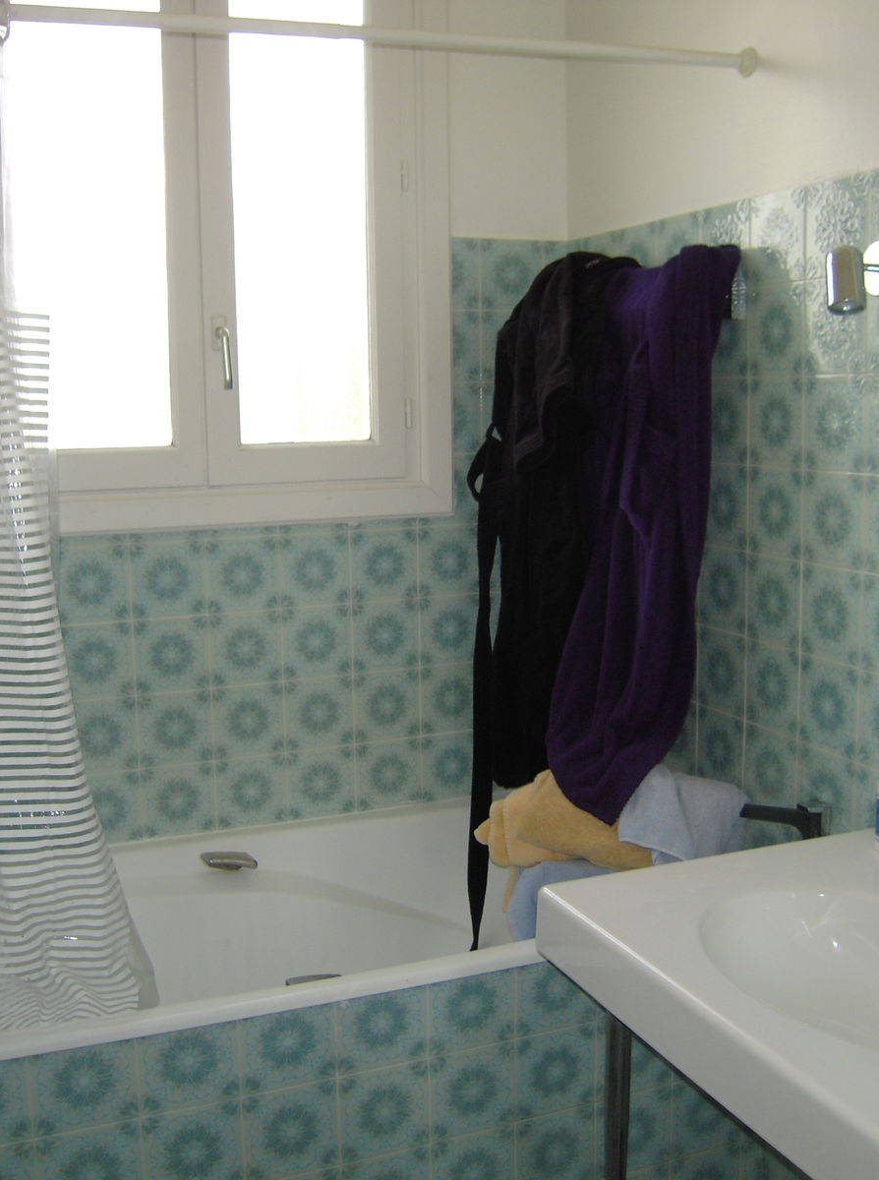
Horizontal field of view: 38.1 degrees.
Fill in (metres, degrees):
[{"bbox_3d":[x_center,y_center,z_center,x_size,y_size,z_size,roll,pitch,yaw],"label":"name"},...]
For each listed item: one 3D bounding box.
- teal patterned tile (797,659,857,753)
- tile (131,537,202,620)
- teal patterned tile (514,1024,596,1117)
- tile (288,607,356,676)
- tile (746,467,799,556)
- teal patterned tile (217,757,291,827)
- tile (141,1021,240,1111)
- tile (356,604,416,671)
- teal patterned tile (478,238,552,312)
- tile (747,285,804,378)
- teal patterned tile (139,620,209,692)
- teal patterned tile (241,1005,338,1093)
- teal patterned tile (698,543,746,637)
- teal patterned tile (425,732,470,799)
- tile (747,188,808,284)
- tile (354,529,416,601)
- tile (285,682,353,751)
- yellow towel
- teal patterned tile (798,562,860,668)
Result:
[{"bbox_3d":[0.641,0.187,2.091,0.010,0.150,0.150,-4,9,-21],"label":"teal patterned tile"},{"bbox_3d":[-0.541,-0.021,2.541,0.149,0.151,0.010,-4,9,-21],"label":"tile"},{"bbox_3d":[0.193,0.809,2.136,0.149,0.151,0.010,-4,9,-21],"label":"teal patterned tile"},{"bbox_3d":[-0.251,0.109,2.646,0.148,0.148,0.010,-4,9,-21],"label":"tile"},{"bbox_3d":[0.568,-0.130,2.149,0.010,0.148,0.148,-4,9,-21],"label":"tile"},{"bbox_3d":[-0.392,0.422,2.662,0.149,0.148,0.010,-4,9,-21],"label":"teal patterned tile"},{"bbox_3d":[-0.369,0.694,1.863,0.150,0.140,0.010,-4,9,-21],"label":"tile"},{"bbox_3d":[-0.113,0.098,2.683,0.150,0.150,0.010,-4,9,-21],"label":"tile"},{"bbox_3d":[0.152,-0.663,2.683,0.150,0.150,0.010,-4,9,-21],"label":"teal patterned tile"},{"bbox_3d":[0.563,-0.428,2.112,0.010,0.150,0.150,-4,9,-21],"label":"tile"},{"bbox_3d":[-0.537,0.130,2.550,0.150,0.150,0.010,-4,9,-21],"label":"teal patterned tile"},{"bbox_3d":[-0.232,0.698,1.954,0.149,0.133,0.010,-4,9,-21],"label":"teal patterned tile"},{"bbox_3d":[0.519,0.001,2.315,0.010,0.150,0.150,-4,9,-21],"label":"teal patterned tile"},{"bbox_3d":[0.030,0.390,2.824,0.149,0.148,0.010,-4,9,-21],"label":"teal patterned tile"},{"bbox_3d":[0.558,-0.573,2.087,0.010,0.150,0.150,-4,9,-21],"label":"tile"},{"bbox_3d":[-0.118,-0.052,2.688,0.150,0.150,0.010,-4,9,-21],"label":"tile"},{"bbox_3d":[-0.249,0.258,2.651,0.150,0.150,0.010,-4,9,-21],"label":"tile"},{"bbox_3d":[0.204,0.375,2.080,0.275,0.130,0.150,1,9,16],"label":"yellow towel"},{"bbox_3d":[0.627,0.040,2.031,0.010,0.148,0.148,-4,9,-21],"label":"teal patterned tile"}]

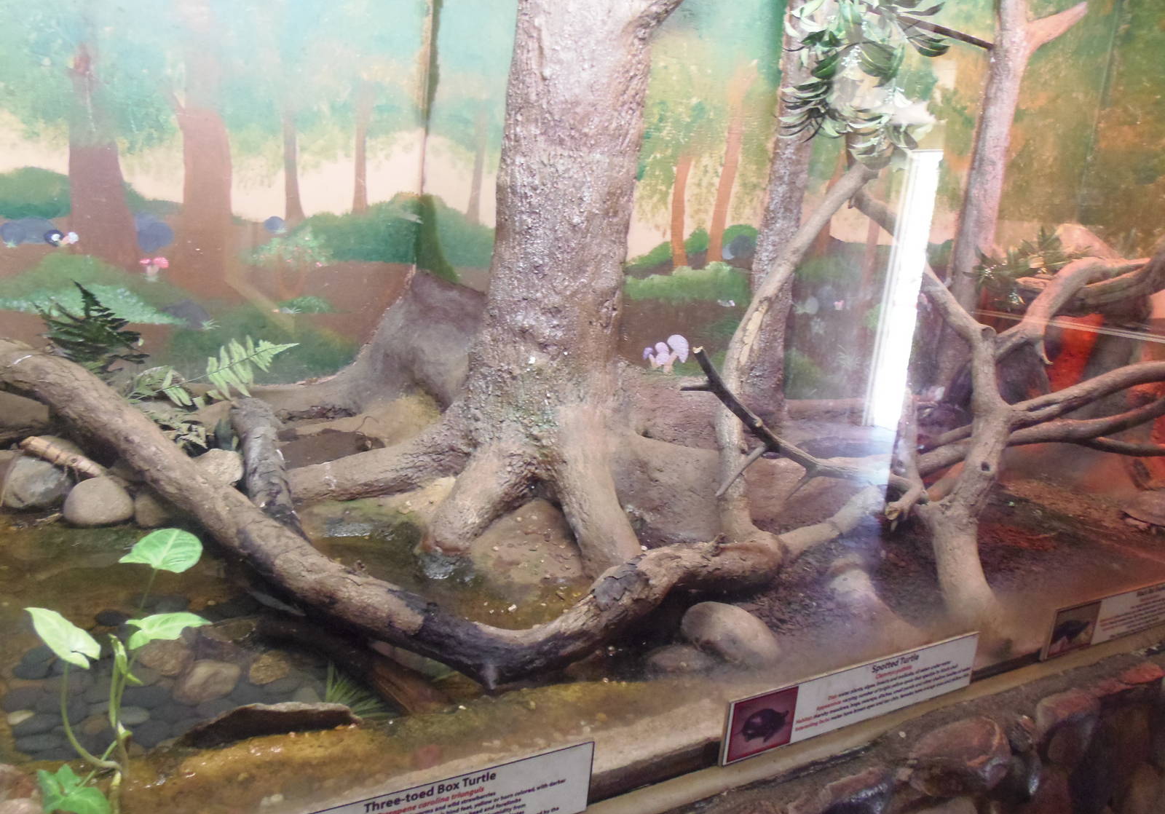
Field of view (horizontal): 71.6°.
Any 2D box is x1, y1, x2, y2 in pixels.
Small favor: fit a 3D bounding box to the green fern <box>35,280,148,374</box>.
[{"bbox_3d":[-0.983,-0.149,1.620,0.200,0.190,0.170,-2,14,-31],"label":"green fern"}]

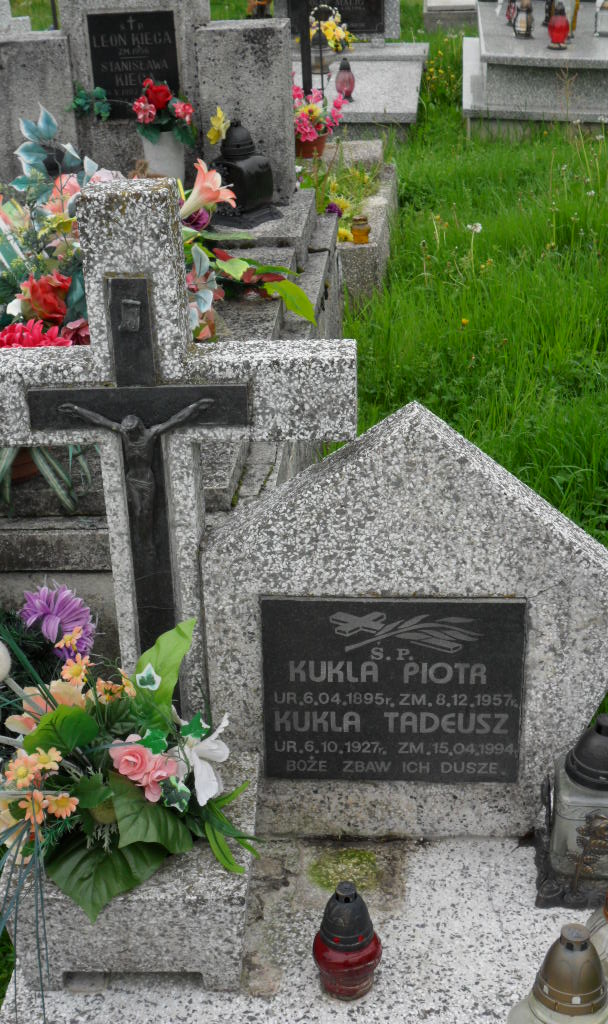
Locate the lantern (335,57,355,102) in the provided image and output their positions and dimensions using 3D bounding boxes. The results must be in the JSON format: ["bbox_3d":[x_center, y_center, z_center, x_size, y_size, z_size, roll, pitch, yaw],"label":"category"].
[{"bbox_3d":[0.211,-2.083,7.410,0.095,0.199,0.095,-1,27,0],"label":"lantern"}]

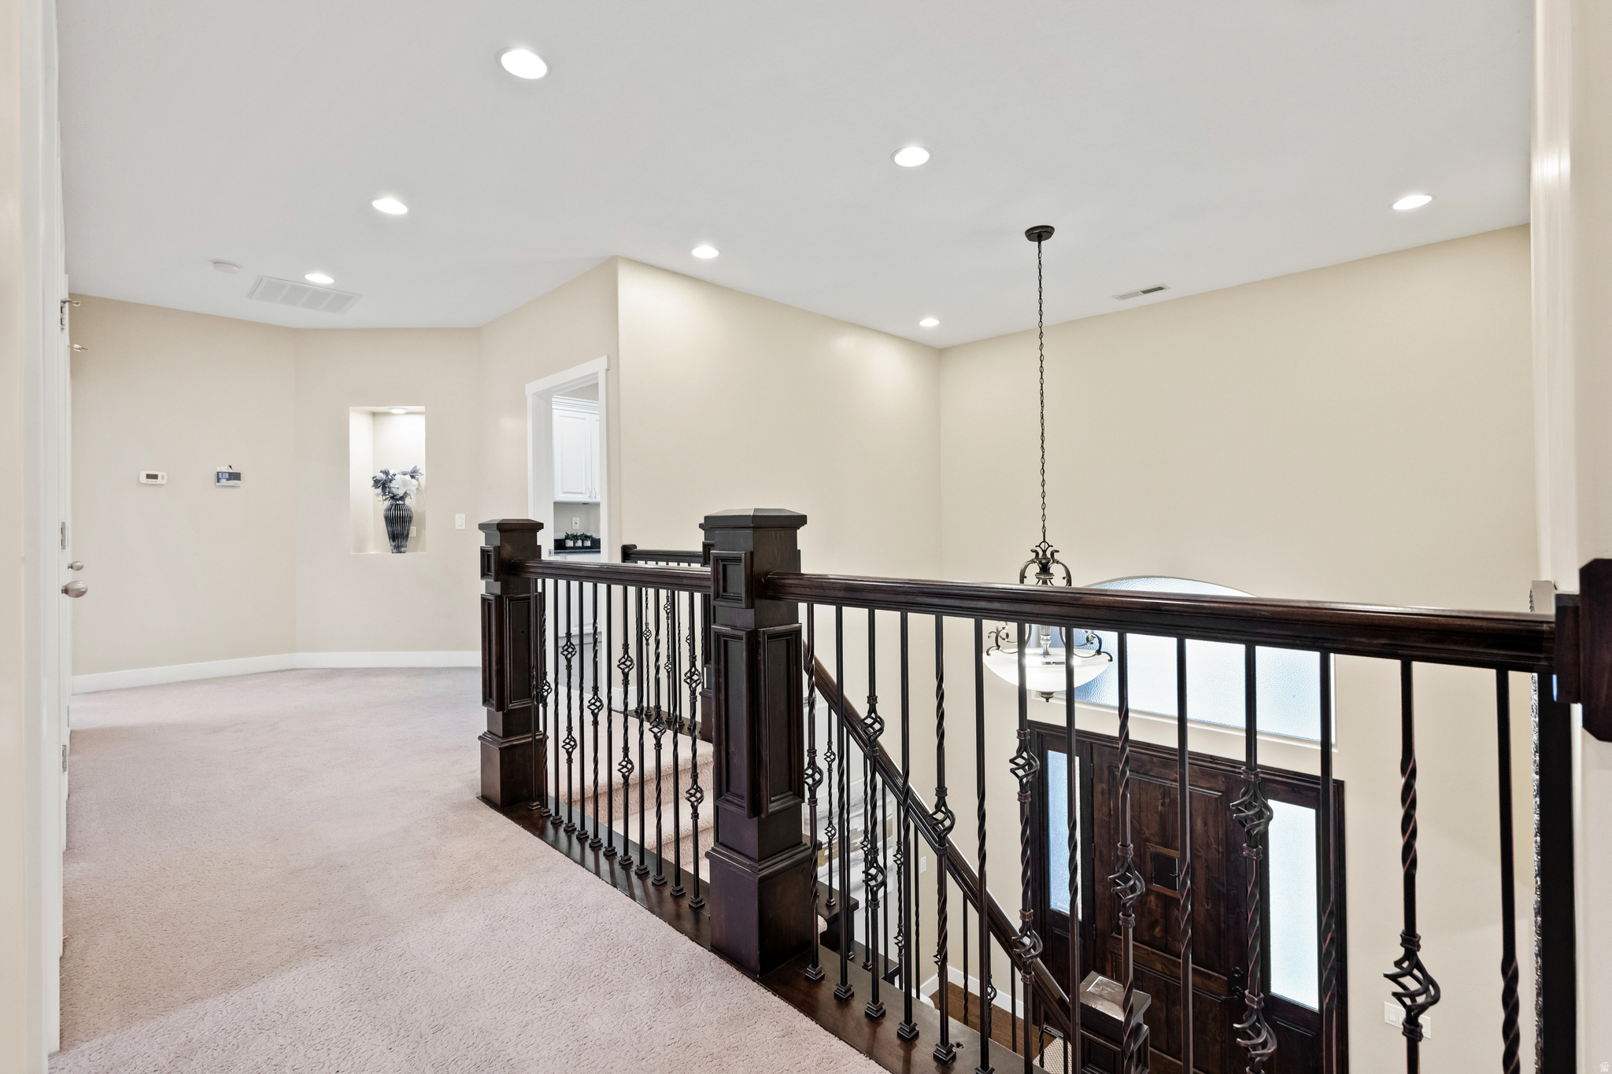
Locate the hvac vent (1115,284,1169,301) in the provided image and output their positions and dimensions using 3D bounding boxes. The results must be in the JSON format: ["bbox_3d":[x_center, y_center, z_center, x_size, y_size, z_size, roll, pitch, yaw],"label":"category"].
[{"bbox_3d":[2.396,-1.744,5.114,0.355,0.020,0.143,0,1,45],"label":"hvac vent"}]

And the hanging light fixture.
[{"bbox_3d":[1.339,-0.390,4.023,0.700,2.637,0.700,0,1,45],"label":"hanging light fixture"}]

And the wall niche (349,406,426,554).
[{"bbox_3d":[-3.366,-0.460,5.923,0.600,1.180,0.315,-1,1,-1],"label":"wall niche"}]

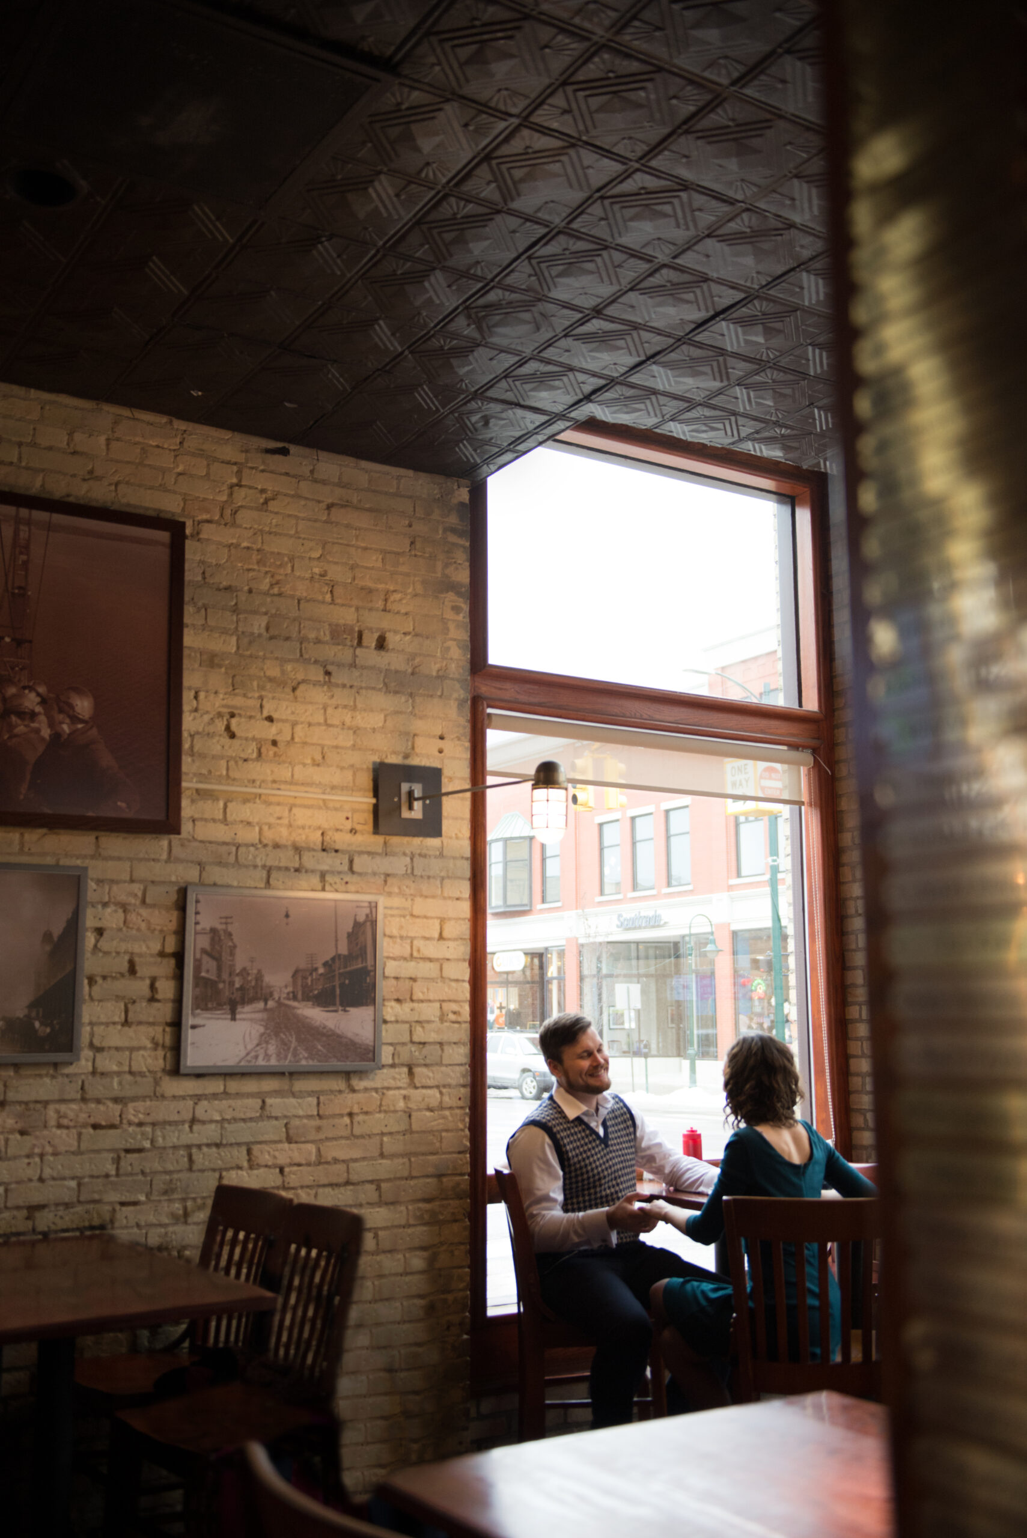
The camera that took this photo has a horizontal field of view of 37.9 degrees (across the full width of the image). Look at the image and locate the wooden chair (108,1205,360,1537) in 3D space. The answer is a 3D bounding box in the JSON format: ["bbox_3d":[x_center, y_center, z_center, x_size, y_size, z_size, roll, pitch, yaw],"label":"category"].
[{"bbox_3d":[-0.613,1.431,3.269,0.480,0.870,0.430,7,-12,-38],"label":"wooden chair"}]

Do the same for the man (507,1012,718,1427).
[{"bbox_3d":[0.311,1.375,4.335,0.650,1.320,0.620,-8,-12,41],"label":"man"}]

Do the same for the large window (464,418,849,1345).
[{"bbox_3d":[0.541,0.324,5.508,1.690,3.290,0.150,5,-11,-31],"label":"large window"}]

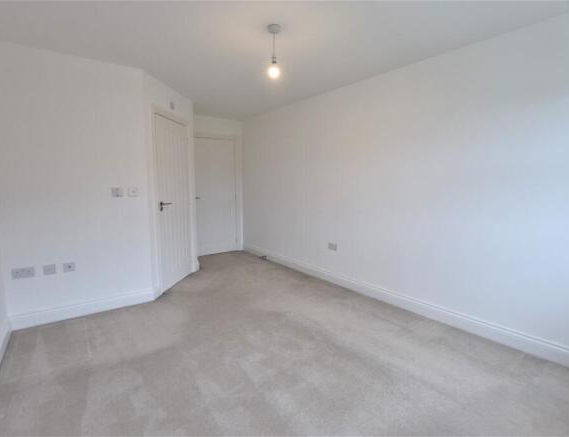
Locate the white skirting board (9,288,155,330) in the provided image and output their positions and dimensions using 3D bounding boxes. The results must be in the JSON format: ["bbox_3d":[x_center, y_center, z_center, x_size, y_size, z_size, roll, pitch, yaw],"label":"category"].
[{"bbox_3d":[-1.879,0.856,2.648,1.130,0.132,0.020,-4,8,-33],"label":"white skirting board"}]

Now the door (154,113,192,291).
[{"bbox_3d":[-1.351,-0.166,3.351,0.045,1.990,0.750,1,7,8],"label":"door"}]

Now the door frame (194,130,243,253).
[{"bbox_3d":[-1.154,-0.390,4.839,0.950,2.090,0.100,-5,9,-39],"label":"door frame"}]

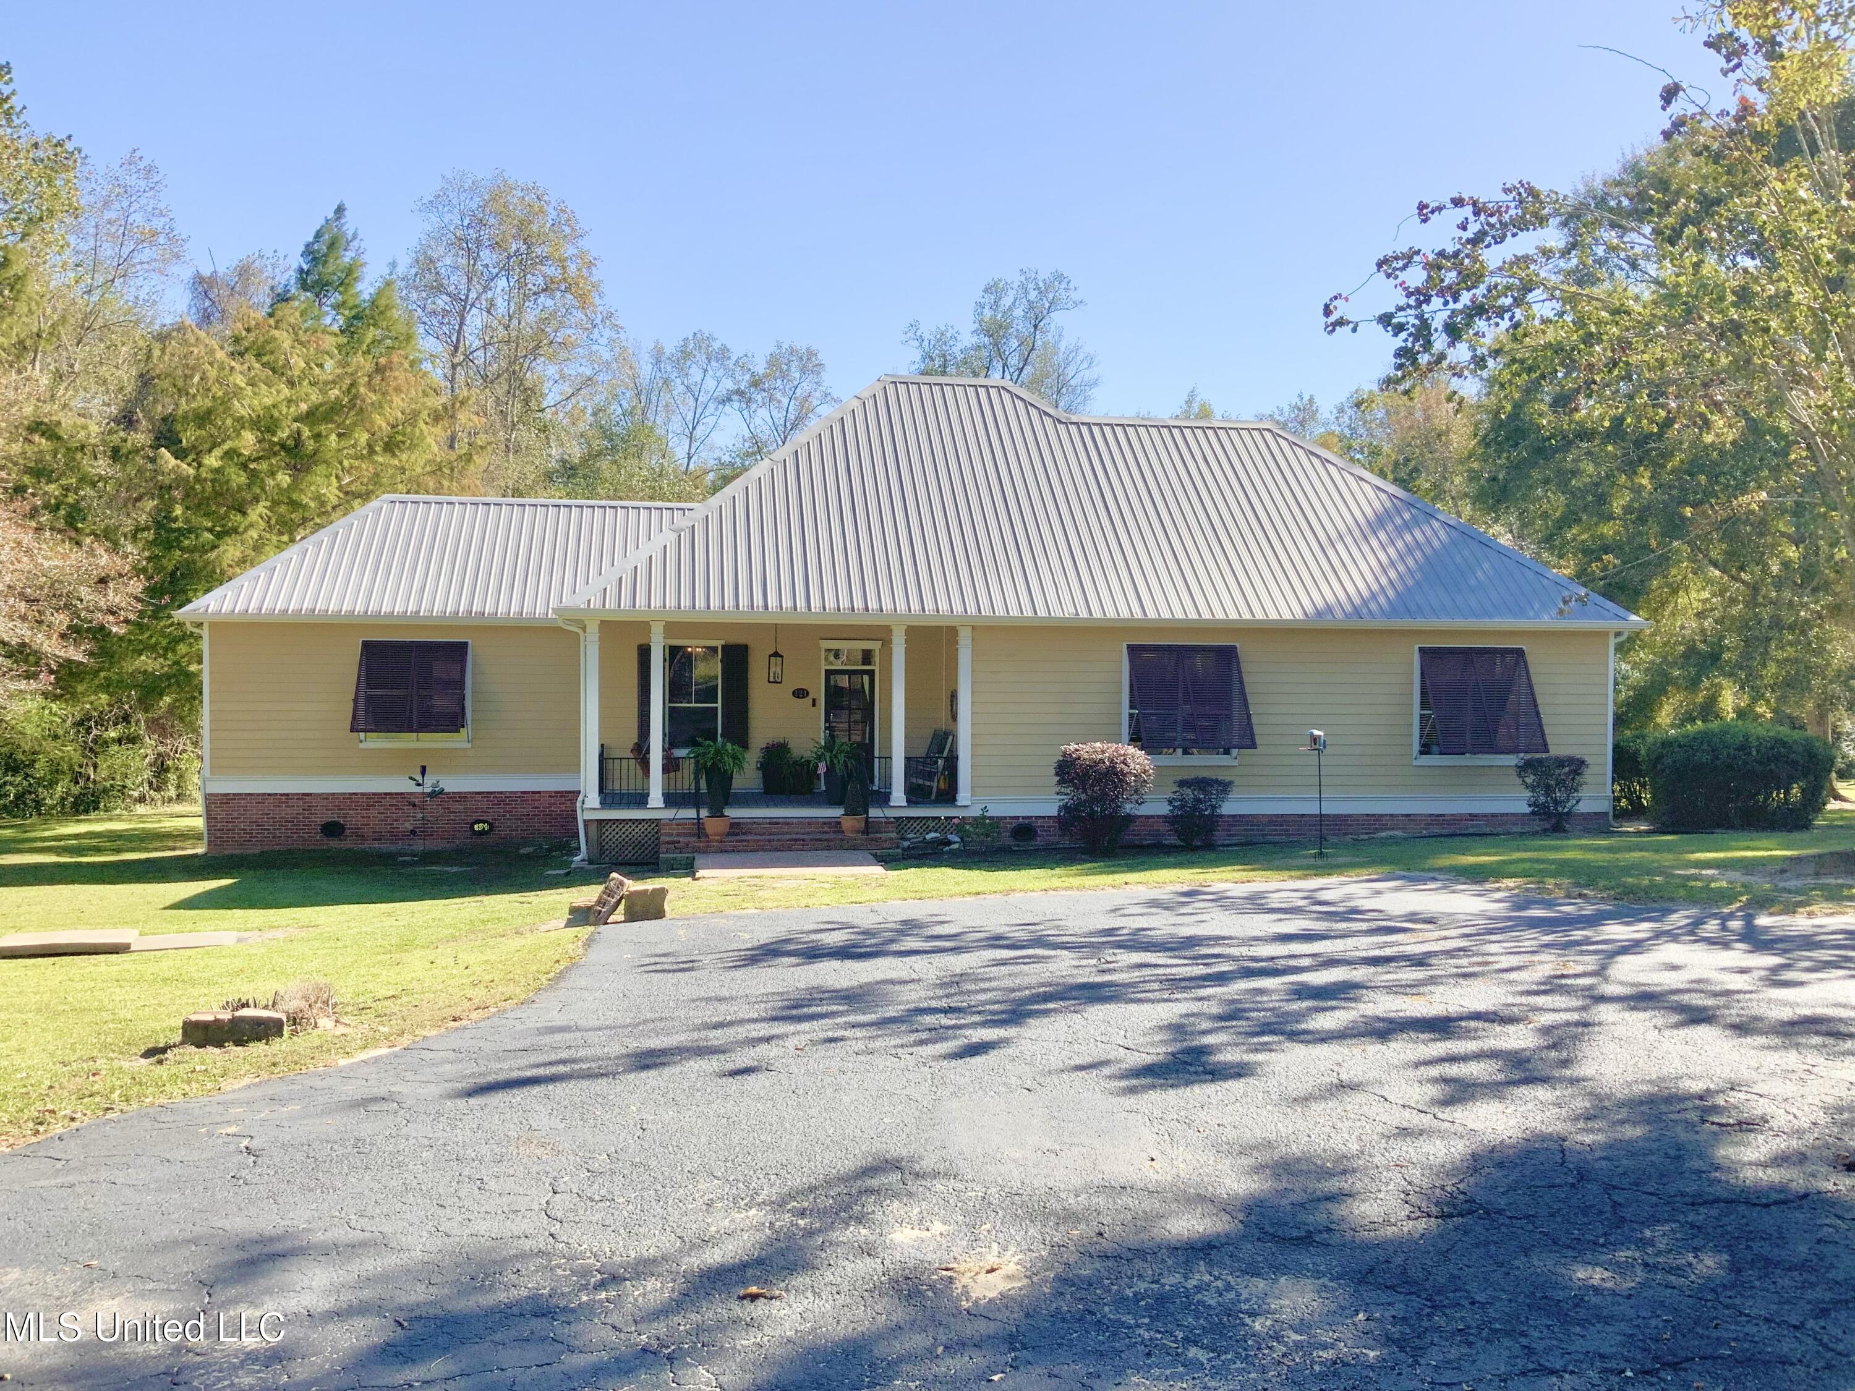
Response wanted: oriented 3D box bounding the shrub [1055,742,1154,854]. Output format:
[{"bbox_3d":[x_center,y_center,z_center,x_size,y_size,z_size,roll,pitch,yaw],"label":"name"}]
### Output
[{"bbox_3d":[2.854,1.642,24.878,1.620,1.755,1.440,0,1,-8],"label":"shrub"}]

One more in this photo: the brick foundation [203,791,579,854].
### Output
[{"bbox_3d":[-9.860,2.334,28.831,6.659,1.104,0.250,0,1,-8],"label":"brick foundation"}]

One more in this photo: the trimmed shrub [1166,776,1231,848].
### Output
[{"bbox_3d":[4.323,1.861,24.800,1.000,1.150,1.000,0,1,-7],"label":"trimmed shrub"}]

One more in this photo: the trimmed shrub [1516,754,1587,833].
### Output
[{"bbox_3d":[10.434,1.636,26.000,1.160,1.300,1.100,0,1,-7],"label":"trimmed shrub"}]

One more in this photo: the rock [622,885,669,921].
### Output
[{"bbox_3d":[-2.857,2.098,15.750,0.410,0.325,0.220,0,1,-20],"label":"rock"}]

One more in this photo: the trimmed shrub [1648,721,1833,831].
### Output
[{"bbox_3d":[14.332,1.416,27.400,3.200,1.920,2.100,0,1,-7],"label":"trimmed shrub"}]

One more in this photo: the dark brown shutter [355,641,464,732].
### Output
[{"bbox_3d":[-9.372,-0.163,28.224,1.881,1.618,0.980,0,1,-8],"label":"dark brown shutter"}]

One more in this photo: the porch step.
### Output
[{"bbox_3d":[-2.327,2.235,24.709,3.728,0.460,0.700,0,1,-8],"label":"porch step"}]

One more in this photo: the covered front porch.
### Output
[{"bbox_3d":[-2.527,0.370,26.194,6.311,3.140,2.750,0,1,-8],"label":"covered front porch"}]

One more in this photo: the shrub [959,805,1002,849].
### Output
[{"bbox_3d":[0.849,2.117,24.950,0.700,0.730,0.600,0,1,-7],"label":"shrub"}]

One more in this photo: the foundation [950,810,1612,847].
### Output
[{"bbox_3d":[6.217,2.244,26.366,11.409,0.522,0.250,0,1,-8],"label":"foundation"}]

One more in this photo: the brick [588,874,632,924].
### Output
[{"bbox_3d":[-3.215,2.063,15.750,0.240,0.480,0.180,26,2,-9],"label":"brick"}]

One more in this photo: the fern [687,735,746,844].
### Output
[{"bbox_3d":[-3.328,1.474,24.672,0.927,1.614,0.900,0,1,-8],"label":"fern"}]

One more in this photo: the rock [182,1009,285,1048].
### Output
[{"bbox_3d":[-4.722,2.261,10.600,0.640,0.180,0.250,0,1,-20],"label":"rock"}]

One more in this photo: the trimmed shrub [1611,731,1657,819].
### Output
[{"bbox_3d":[13.520,1.528,29.800,1.150,1.680,1.150,0,1,-8],"label":"trimmed shrub"}]

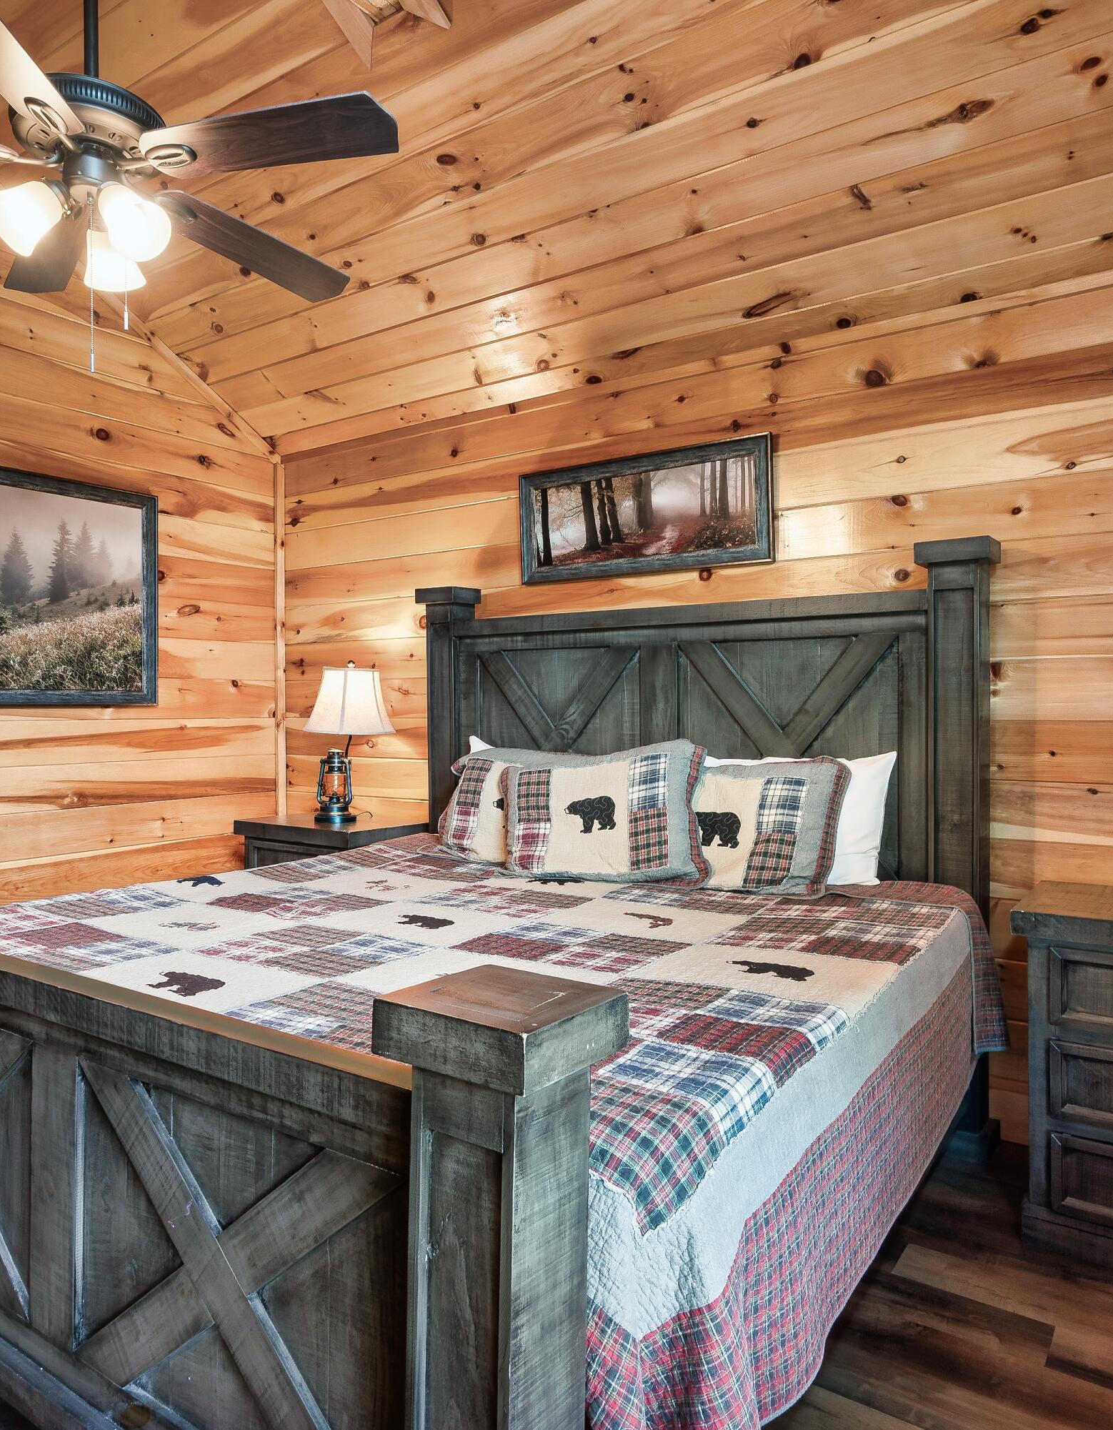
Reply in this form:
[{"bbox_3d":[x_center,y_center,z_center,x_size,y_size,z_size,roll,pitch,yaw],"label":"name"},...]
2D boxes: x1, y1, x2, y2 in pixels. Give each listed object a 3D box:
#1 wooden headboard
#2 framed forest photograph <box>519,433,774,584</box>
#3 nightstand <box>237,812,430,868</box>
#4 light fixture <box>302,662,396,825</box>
[{"bbox_3d":[0.371,0.387,3.297,2.112,1.759,0.209,0,0,34],"label":"wooden headboard"},{"bbox_3d":[0.295,-0.729,3.502,1.030,0.432,0.032,0,0,34],"label":"framed forest photograph"},{"bbox_3d":[-0.967,0.861,4.077,0.703,0.806,0.474,0,0,34],"label":"nightstand"},{"bbox_3d":[-0.895,0.114,4.067,0.390,0.687,0.390,0,0,0],"label":"light fixture"}]

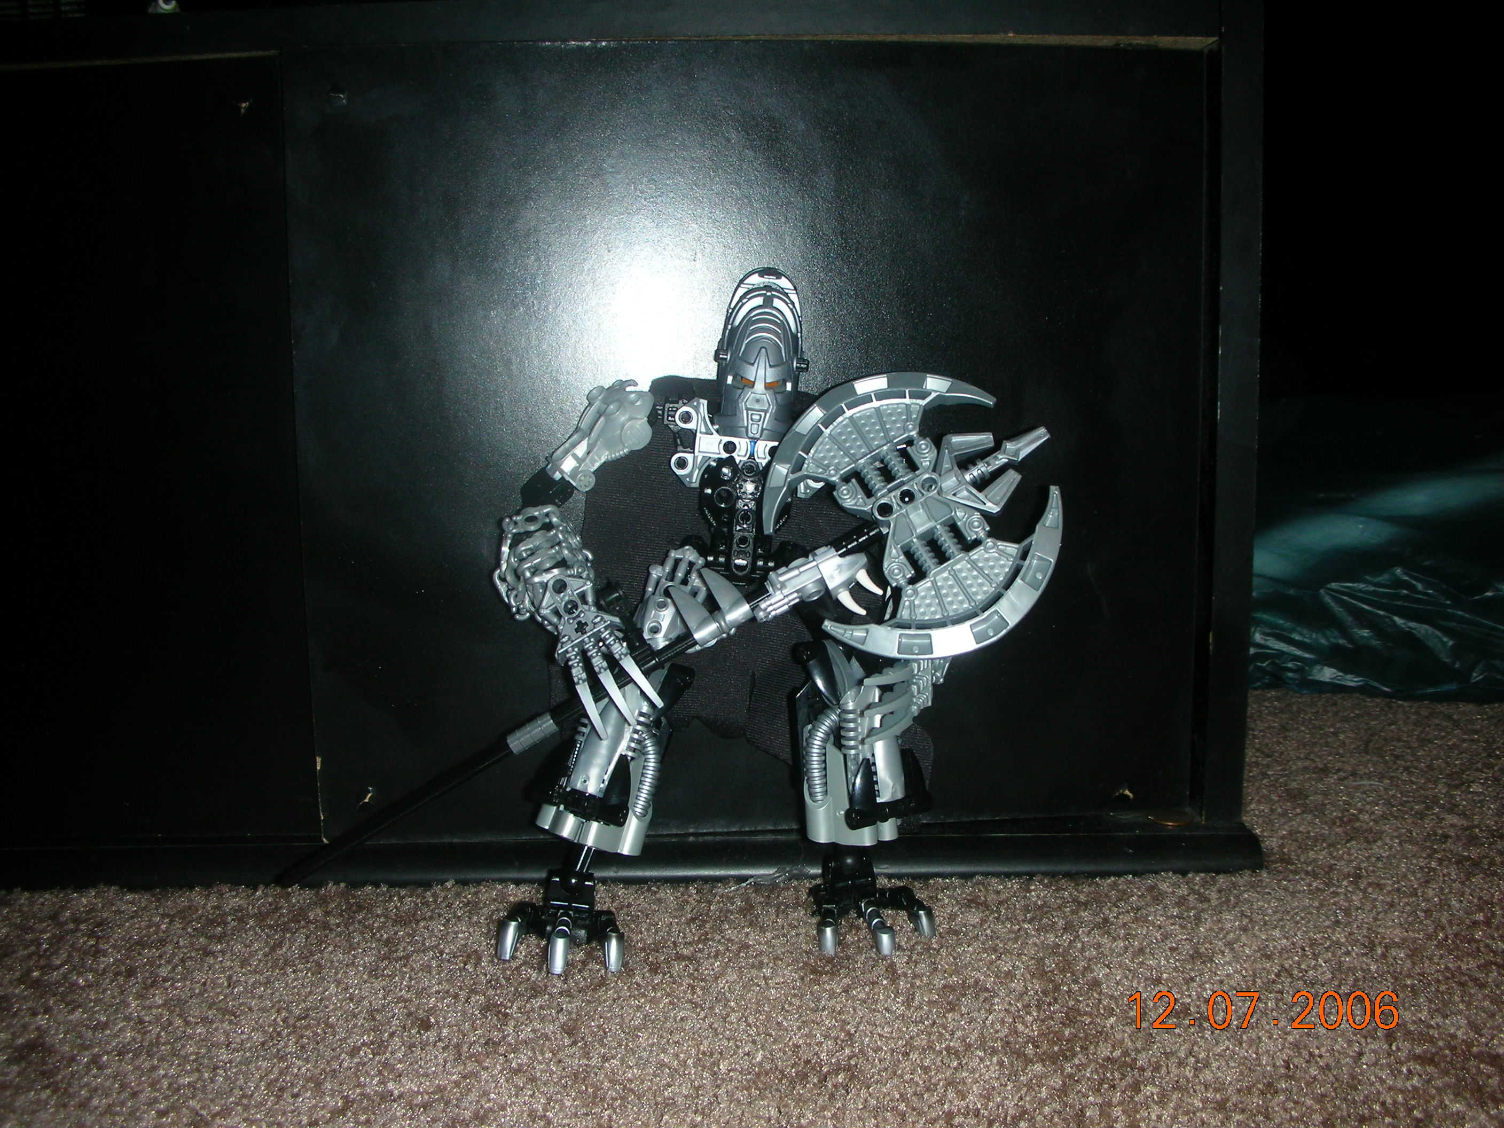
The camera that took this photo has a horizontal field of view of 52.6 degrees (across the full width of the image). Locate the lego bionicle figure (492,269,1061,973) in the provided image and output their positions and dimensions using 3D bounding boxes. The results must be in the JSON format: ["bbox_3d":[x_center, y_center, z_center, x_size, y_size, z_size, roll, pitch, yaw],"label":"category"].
[{"bbox_3d":[0.006,0.019,0.515,0.187,0.236,0.120,-1,7,0],"label":"lego bionicle figure"}]

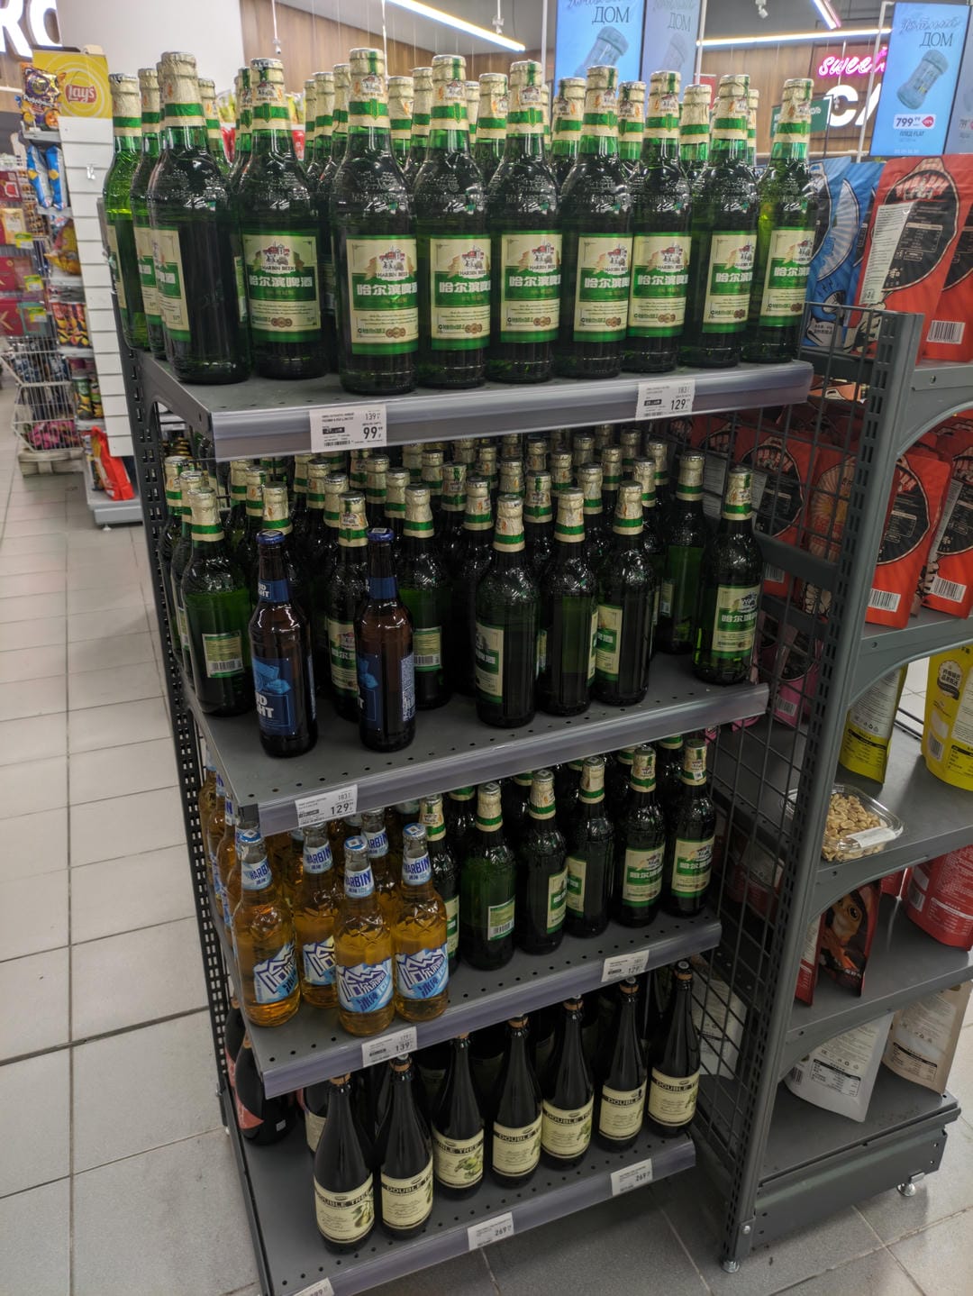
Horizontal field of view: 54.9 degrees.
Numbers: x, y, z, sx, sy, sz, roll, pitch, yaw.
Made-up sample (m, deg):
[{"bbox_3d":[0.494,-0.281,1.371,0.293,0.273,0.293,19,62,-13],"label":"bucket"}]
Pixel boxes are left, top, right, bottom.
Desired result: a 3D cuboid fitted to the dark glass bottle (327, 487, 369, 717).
[{"bbox_3d":[-0.149,-0.047,1.085,0.072,0.271,0.072,-1,25,-3],"label":"dark glass bottle"}]

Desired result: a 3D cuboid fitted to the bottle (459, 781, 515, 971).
[{"bbox_3d":[0.004,0.299,1.228,0.068,0.271,0.068,0,25,0],"label":"bottle"}]

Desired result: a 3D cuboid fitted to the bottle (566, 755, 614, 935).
[{"bbox_3d":[0.143,0.273,1.284,0.068,0.271,0.068,0,25,0],"label":"bottle"}]

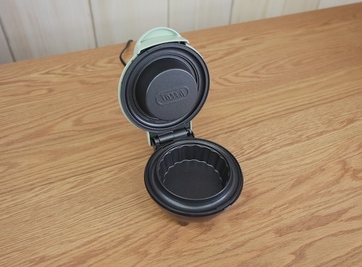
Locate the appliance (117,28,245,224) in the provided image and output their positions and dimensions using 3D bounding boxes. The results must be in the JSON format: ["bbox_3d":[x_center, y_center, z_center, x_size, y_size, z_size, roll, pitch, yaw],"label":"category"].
[{"bbox_3d":[0.005,-0.005,0.442,0.137,0.203,0.207,-16,47,-18],"label":"appliance"}]

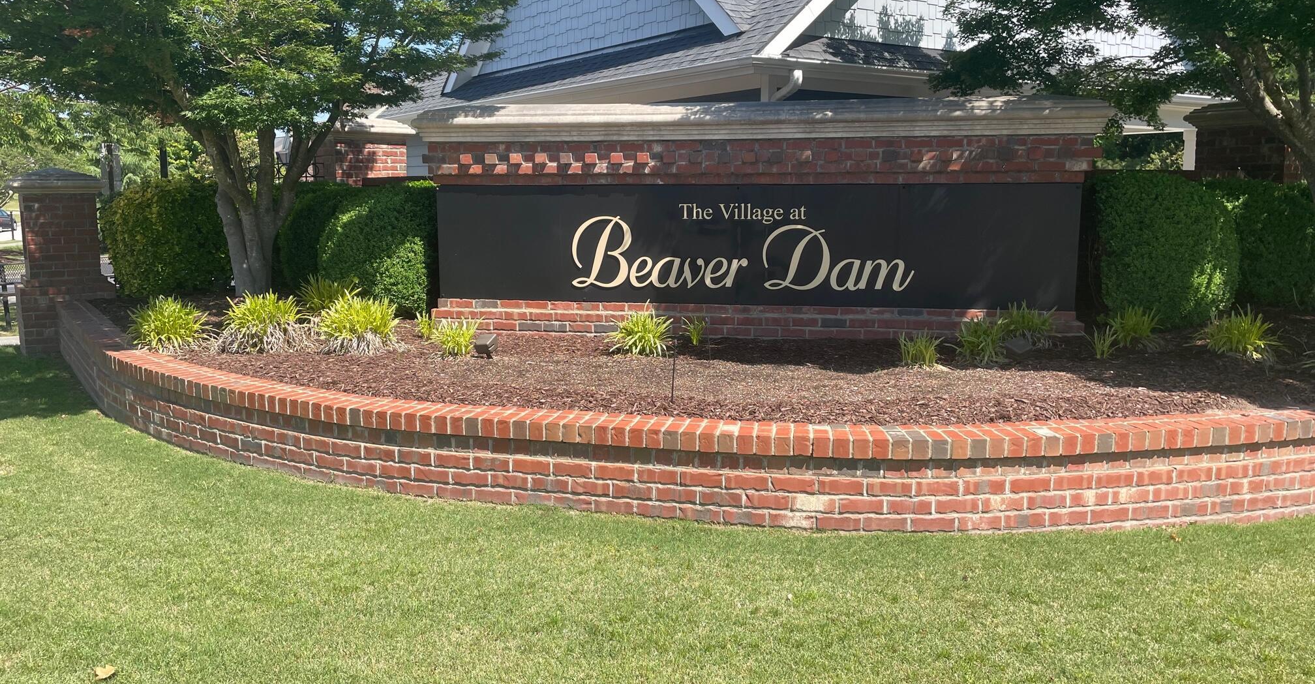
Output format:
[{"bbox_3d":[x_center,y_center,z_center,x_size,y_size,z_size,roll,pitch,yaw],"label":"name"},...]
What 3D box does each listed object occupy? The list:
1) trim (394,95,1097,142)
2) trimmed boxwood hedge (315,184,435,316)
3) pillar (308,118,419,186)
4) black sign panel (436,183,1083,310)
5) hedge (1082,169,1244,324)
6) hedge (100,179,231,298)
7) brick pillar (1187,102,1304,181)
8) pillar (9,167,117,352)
[{"bbox_3d":[0.687,-1.673,7.518,5.022,0.310,0.913,1,7,11],"label":"trim"},{"bbox_3d":[-2.604,-0.894,9.186,1.015,1.188,1.015,-2,7,-14],"label":"trimmed boxwood hedge"},{"bbox_3d":[-3.473,-1.547,11.612,0.974,2.162,0.974,-4,8,-31],"label":"pillar"},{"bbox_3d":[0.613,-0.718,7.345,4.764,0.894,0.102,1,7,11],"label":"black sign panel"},{"bbox_3d":[4.255,-0.794,8.272,1.035,1.248,1.015,4,8,28],"label":"hedge"},{"bbox_3d":[-5.408,-1.162,10.911,1.269,1.269,1.117,-3,8,-28],"label":"hedge"},{"bbox_3d":[5.974,-1.322,9.942,0.985,2.172,0.985,6,9,42],"label":"brick pillar"},{"bbox_3d":[-6.047,-0.844,9.992,0.792,1.827,0.792,-5,8,-34],"label":"pillar"}]

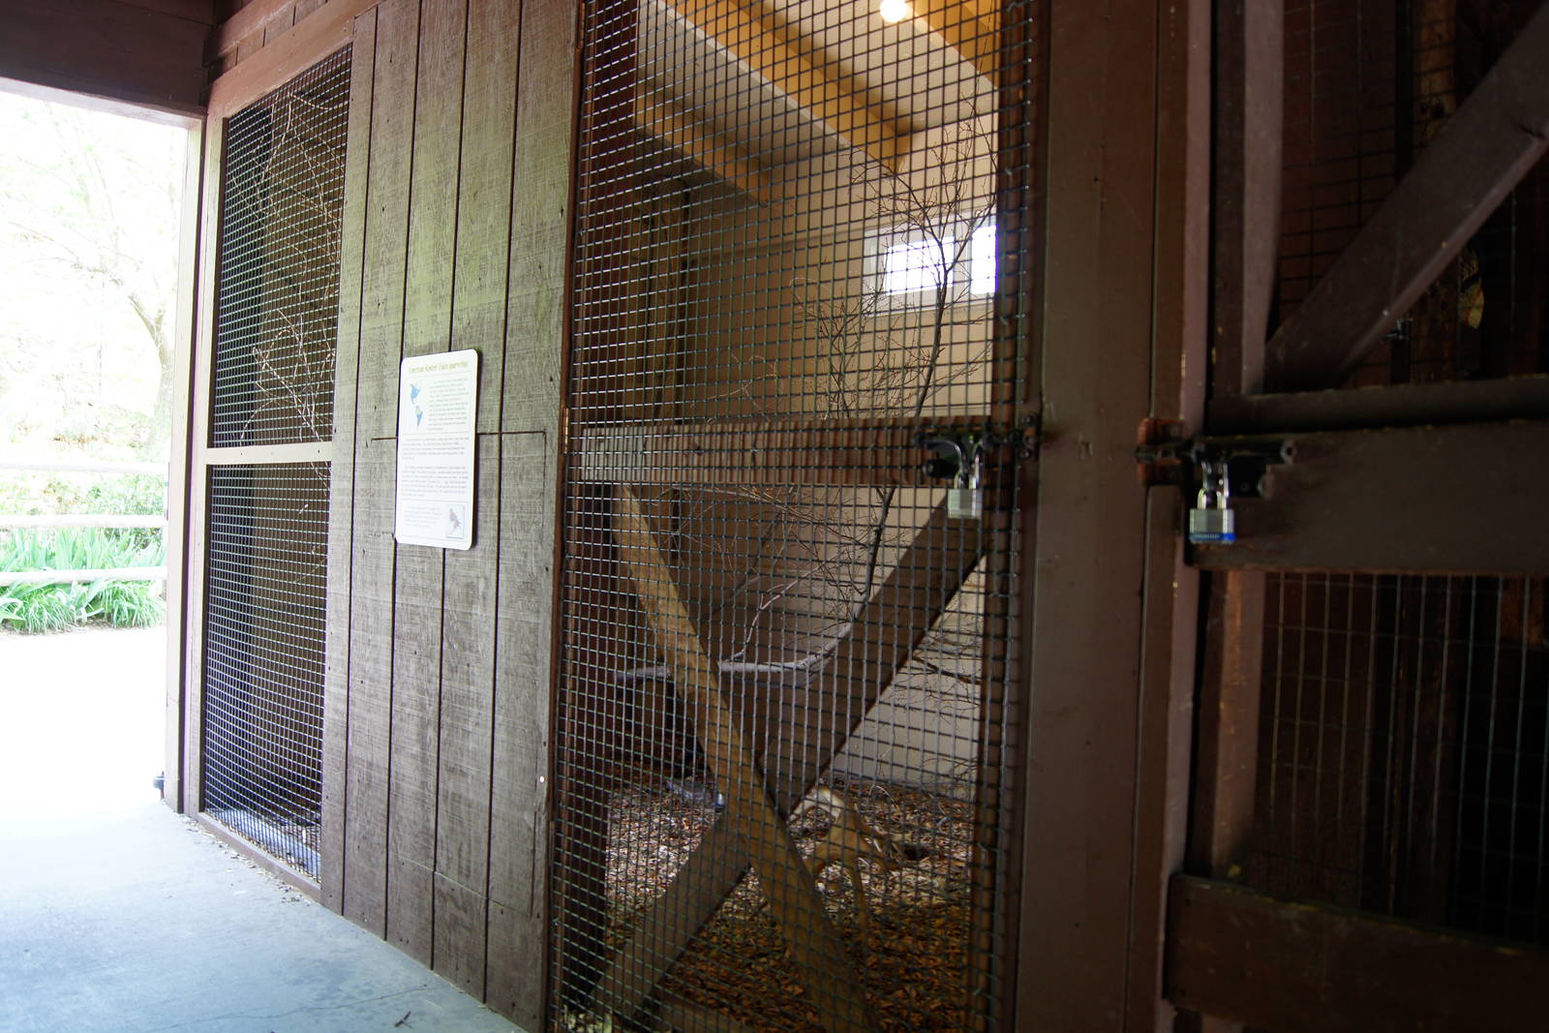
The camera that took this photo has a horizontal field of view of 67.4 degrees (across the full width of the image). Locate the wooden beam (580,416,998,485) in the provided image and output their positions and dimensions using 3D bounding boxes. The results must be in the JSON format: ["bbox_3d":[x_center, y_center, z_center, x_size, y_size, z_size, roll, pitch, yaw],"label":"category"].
[{"bbox_3d":[-0.020,-0.090,1.701,0.038,0.087,0.851,2,0,-45],"label":"wooden beam"}]

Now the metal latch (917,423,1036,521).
[{"bbox_3d":[0.228,-0.054,1.381,0.052,0.117,0.165,2,0,-45],"label":"metal latch"}]

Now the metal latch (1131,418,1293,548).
[{"bbox_3d":[0.433,-0.035,1.166,0.052,0.128,0.167,2,0,-45],"label":"metal latch"}]

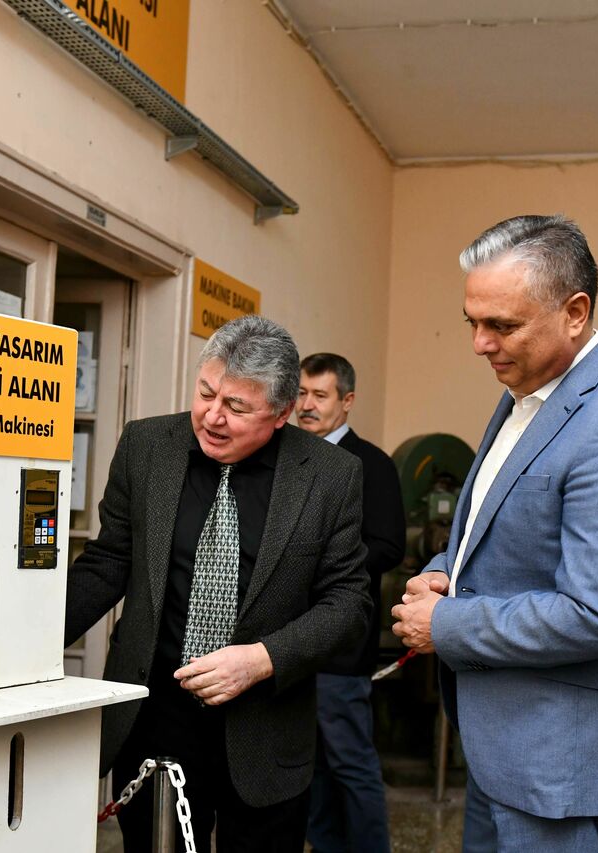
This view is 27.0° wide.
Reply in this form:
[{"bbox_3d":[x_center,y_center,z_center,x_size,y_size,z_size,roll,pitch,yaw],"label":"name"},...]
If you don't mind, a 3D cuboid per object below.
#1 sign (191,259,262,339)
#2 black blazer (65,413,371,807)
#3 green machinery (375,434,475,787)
[{"bbox_3d":[-0.300,-0.505,5.473,0.020,0.313,0.900,2,-3,16],"label":"sign"},{"bbox_3d":[-0.170,0.347,2.360,0.590,0.730,0.420,2,-3,18],"label":"black blazer"},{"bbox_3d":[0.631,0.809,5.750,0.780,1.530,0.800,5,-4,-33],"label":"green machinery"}]

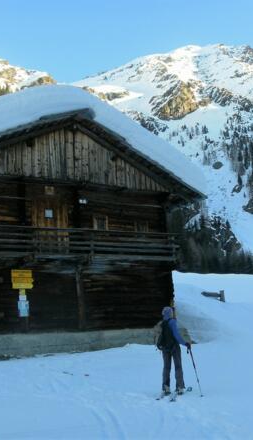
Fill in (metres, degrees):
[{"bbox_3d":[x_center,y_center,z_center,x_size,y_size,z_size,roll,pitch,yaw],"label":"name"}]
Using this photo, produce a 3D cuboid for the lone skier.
[{"bbox_3d":[0.925,2.614,11.900,0.570,1.740,0.520,-8,-13,23],"label":"lone skier"}]

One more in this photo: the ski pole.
[{"bbox_3d":[1.358,2.974,11.696,0.080,1.034,0.080,-26,-35,19],"label":"ski pole"}]

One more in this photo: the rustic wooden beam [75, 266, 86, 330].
[{"bbox_3d":[-1.533,2.597,19.719,0.200,2.122,0.200,2,-14,-28],"label":"rustic wooden beam"}]

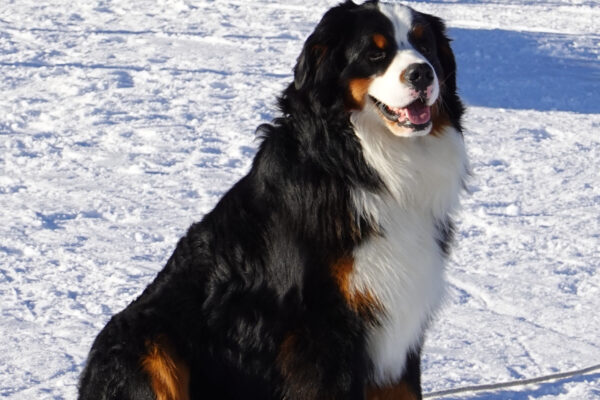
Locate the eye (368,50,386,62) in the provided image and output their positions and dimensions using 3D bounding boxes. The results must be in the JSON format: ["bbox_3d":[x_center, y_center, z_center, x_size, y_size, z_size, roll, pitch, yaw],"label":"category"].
[{"bbox_3d":[0.122,-0.227,5.270,0.027,0.018,0.017,-2,9,-13],"label":"eye"}]

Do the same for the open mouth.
[{"bbox_3d":[0.158,-0.138,5.250,0.080,0.050,0.075,-5,10,-27],"label":"open mouth"}]

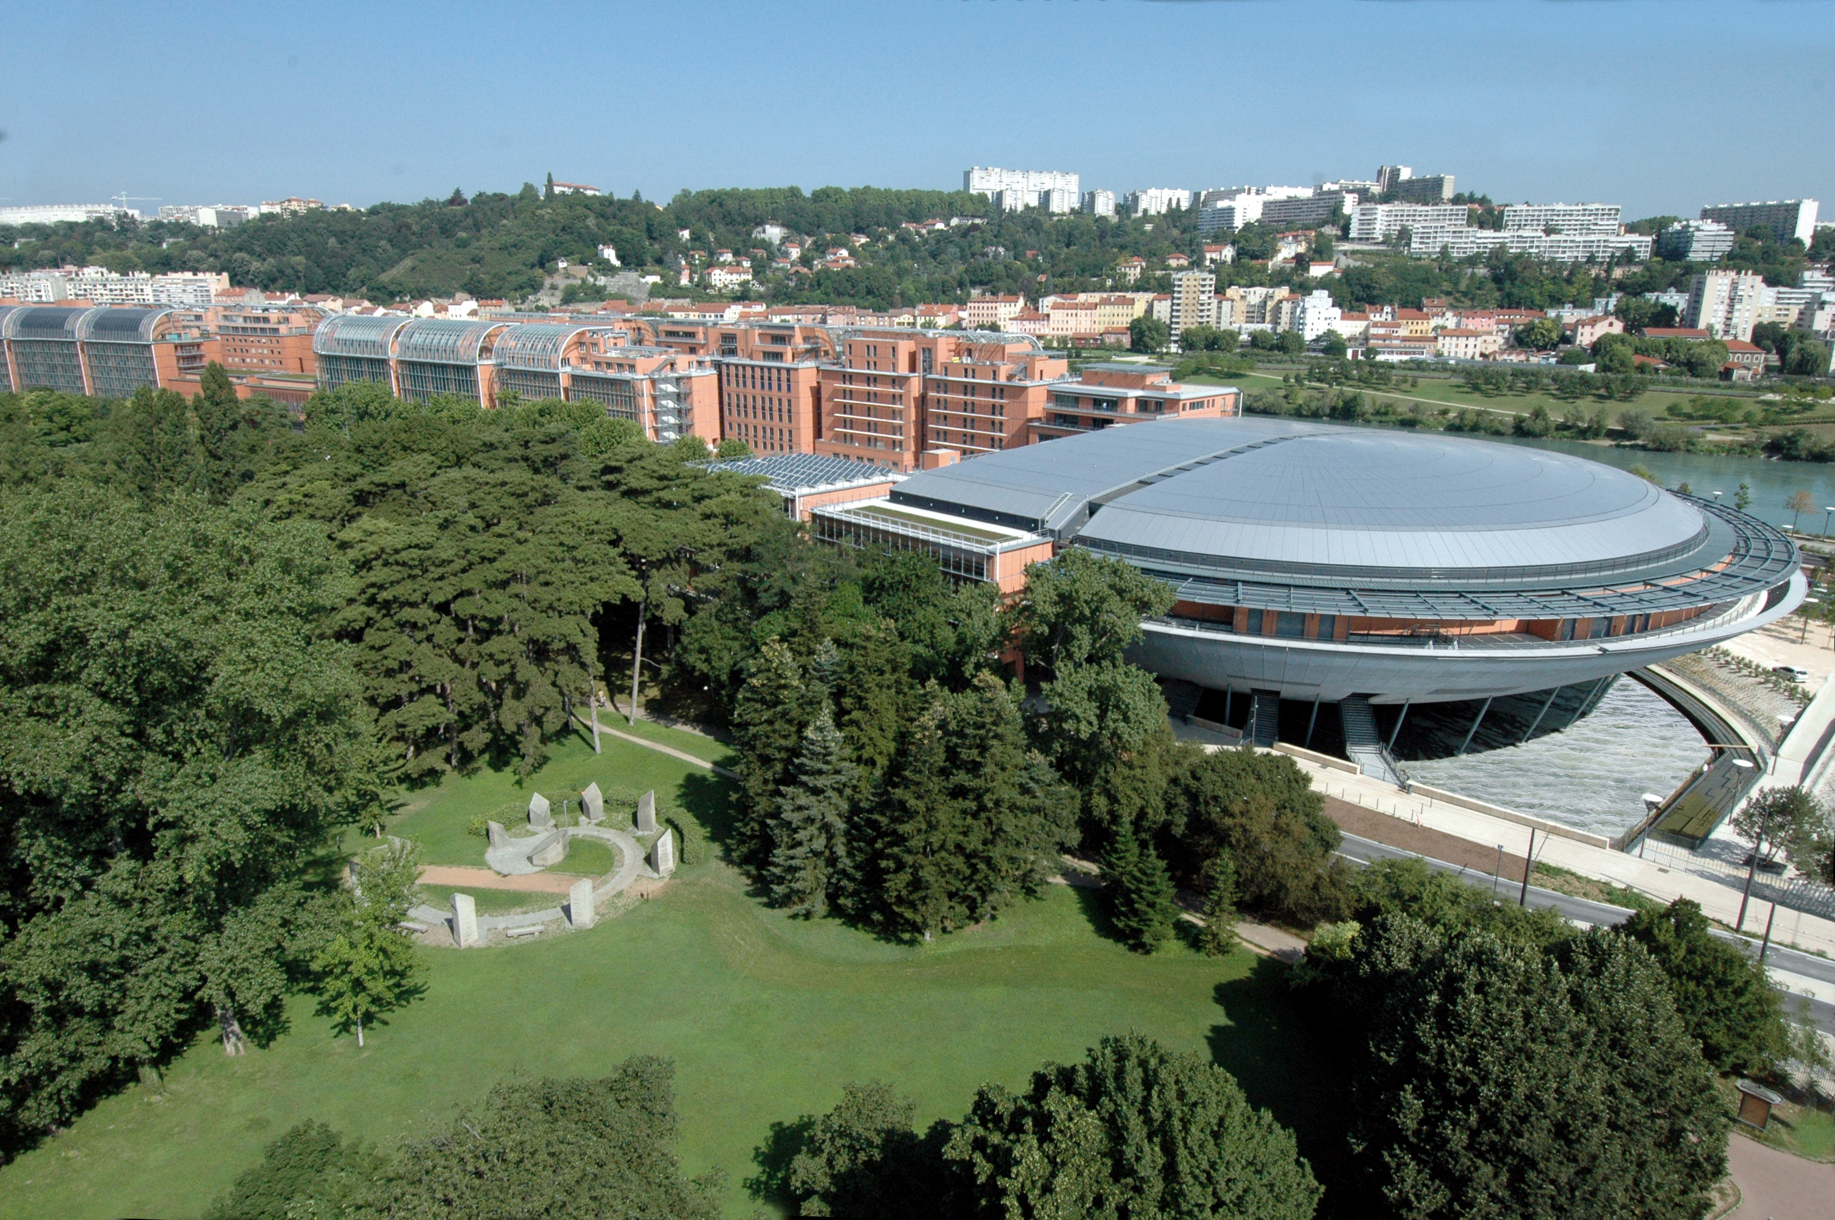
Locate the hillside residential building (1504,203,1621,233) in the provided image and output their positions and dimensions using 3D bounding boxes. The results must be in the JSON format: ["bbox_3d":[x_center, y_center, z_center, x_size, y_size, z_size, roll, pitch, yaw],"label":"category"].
[{"bbox_3d":[405.416,-244.986,672.000,67.000,18.500,12.000,3,17,12],"label":"hillside residential building"}]

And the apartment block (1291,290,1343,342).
[{"bbox_3d":[201.360,-147.140,538.000,18.500,26.000,13.500,-1,16,-4],"label":"apartment block"}]

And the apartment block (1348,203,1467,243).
[{"bbox_3d":[292.710,-231.350,640.000,63.000,22.000,14.000,2,16,6],"label":"apartment block"}]

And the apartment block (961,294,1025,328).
[{"bbox_3d":[43.474,-164.680,595.000,29.000,19.000,11.500,6,17,19],"label":"apartment block"}]

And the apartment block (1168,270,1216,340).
[{"bbox_3d":[134.198,-145.778,522.274,20.000,37.000,14.000,2,17,8],"label":"apartment block"}]

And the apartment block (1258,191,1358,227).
[{"bbox_3d":[297.348,-302.613,813.432,14.000,21.000,77.000,-10,20,-28],"label":"apartment block"}]

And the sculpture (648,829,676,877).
[{"bbox_3d":[-19.241,17.935,80.161,1.150,3.300,1.900,-12,20,-35],"label":"sculpture"}]

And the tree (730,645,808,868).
[{"bbox_3d":[-11.450,10.970,84.000,6.600,18.400,6.600,0,16,0],"label":"tree"}]

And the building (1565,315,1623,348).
[{"bbox_3d":[284.672,-116.408,445.667,12.100,12.800,11.700,1,17,5],"label":"building"}]

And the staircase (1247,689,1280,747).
[{"bbox_3d":[33.544,10.443,103.836,2.800,3.600,6.200,6,18,20],"label":"staircase"}]

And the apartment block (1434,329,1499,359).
[{"bbox_3d":[246.430,-118.920,478.000,23.500,13.600,11.500,2,16,8],"label":"apartment block"}]

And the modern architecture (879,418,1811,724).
[{"bbox_3d":[42.044,-7.942,122.855,93.668,23.235,93.668,6,18,18],"label":"modern architecture"}]

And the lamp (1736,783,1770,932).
[{"bbox_3d":[55.126,16.943,70.531,0.350,9.800,0.350,0,17,0],"label":"lamp"}]

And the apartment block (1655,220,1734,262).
[{"bbox_3d":[439.140,-208.490,605.000,24.000,22.000,23.000,-2,16,-6],"label":"apartment block"}]

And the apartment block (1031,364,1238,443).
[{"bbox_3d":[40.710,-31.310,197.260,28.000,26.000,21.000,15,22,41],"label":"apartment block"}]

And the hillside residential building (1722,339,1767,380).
[{"bbox_3d":[360.940,-109.348,467.000,17.500,15.500,11.500,1,17,6],"label":"hillside residential building"}]

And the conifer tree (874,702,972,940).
[{"bbox_3d":[0.478,13.874,69.169,6.800,17.100,6.800,0,17,0],"label":"conifer tree"}]

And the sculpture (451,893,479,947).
[{"bbox_3d":[-27.182,18.190,63.963,0.950,3.600,1.150,14,22,38],"label":"sculpture"}]

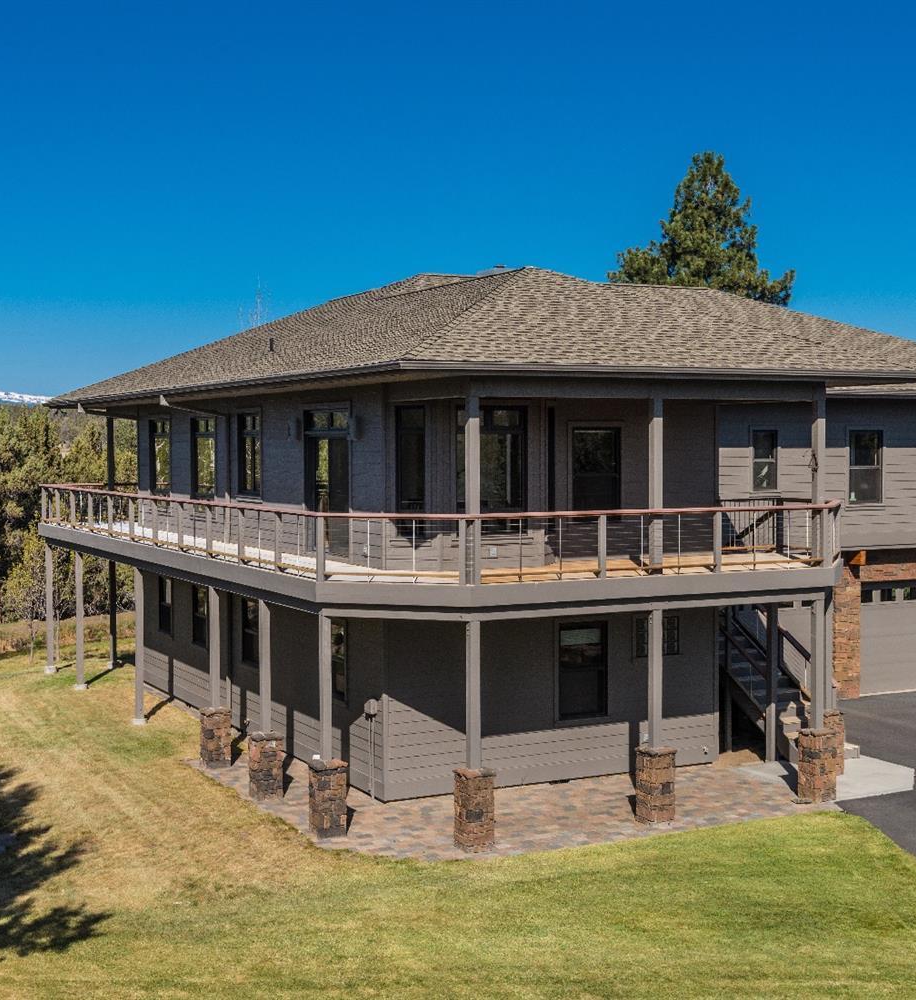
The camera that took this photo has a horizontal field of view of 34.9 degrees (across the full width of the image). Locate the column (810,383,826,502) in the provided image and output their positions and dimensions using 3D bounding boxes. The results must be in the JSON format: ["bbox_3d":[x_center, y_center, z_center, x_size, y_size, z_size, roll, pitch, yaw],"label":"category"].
[{"bbox_3d":[5.334,-0.591,21.611,0.142,2.150,0.142,-1,2,-27],"label":"column"}]

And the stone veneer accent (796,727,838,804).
[{"bbox_3d":[5.360,3.931,21.776,0.410,1.060,0.410,-1,2,-27],"label":"stone veneer accent"}]

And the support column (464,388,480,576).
[{"bbox_3d":[0.200,-0.114,19.007,0.140,2.437,0.140,-1,2,-28],"label":"support column"}]

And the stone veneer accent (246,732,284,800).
[{"bbox_3d":[-2.854,3.929,21.652,0.408,0.934,0.408,-1,2,-28],"label":"stone veneer accent"}]

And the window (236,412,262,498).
[{"bbox_3d":[-3.762,-0.812,26.213,0.113,1.521,1.325,-1,2,-28],"label":"window"}]

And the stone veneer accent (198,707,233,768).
[{"bbox_3d":[-3.926,3.857,23.658,0.408,0.887,0.408,-1,2,-28],"label":"stone veneer accent"}]

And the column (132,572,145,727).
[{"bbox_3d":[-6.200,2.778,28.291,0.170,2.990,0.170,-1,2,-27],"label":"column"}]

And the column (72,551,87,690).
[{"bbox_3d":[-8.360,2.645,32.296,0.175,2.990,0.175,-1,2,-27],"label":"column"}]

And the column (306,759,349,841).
[{"bbox_3d":[-1.756,4.005,19.600,0.408,0.965,0.408,-1,2,-28],"label":"column"}]

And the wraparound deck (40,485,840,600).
[{"bbox_3d":[-1.408,0.443,28.327,9.305,1.195,18.272,-1,2,-28],"label":"wraparound deck"}]

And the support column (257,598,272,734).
[{"bbox_3d":[-2.920,2.479,21.980,0.145,1.950,0.145,-1,2,-27],"label":"support column"}]

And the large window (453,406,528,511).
[{"bbox_3d":[0.495,-0.470,21.142,1.185,1.792,0.120,-1,2,-27],"label":"large window"}]

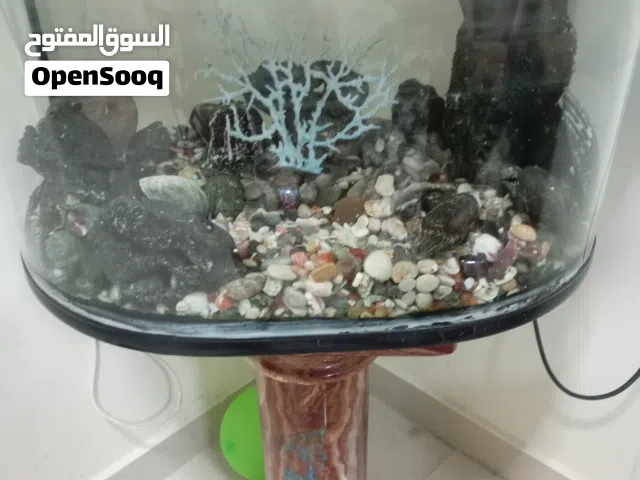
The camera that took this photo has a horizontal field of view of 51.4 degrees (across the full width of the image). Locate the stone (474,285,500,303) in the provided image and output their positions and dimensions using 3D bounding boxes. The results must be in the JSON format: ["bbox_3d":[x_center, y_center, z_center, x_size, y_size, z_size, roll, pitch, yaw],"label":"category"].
[{"bbox_3d":[0.169,0.054,0.672,0.026,0.017,0.020,-1,30,0],"label":"stone"}]

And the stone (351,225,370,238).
[{"bbox_3d":[0.045,-0.009,0.743,0.021,0.014,0.019,-1,30,0],"label":"stone"}]

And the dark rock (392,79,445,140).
[{"bbox_3d":[0.129,-0.171,0.870,0.068,0.080,0.058,0,27,0],"label":"dark rock"}]

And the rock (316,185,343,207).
[{"bbox_3d":[0.011,-0.051,0.765,0.030,0.024,0.022,0,27,0],"label":"rock"}]

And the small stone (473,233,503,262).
[{"bbox_3d":[0.186,0.008,0.740,0.033,0.028,0.029,0,28,0],"label":"small stone"}]

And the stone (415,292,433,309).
[{"bbox_3d":[0.102,0.060,0.655,0.017,0.015,0.016,-1,31,0],"label":"stone"}]

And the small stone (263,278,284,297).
[{"bbox_3d":[-0.048,0.049,0.680,0.019,0.017,0.017,0,28,0],"label":"small stone"}]

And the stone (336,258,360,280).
[{"bbox_3d":[0.030,0.030,0.710,0.026,0.022,0.022,0,28,0],"label":"stone"}]

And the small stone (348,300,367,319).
[{"bbox_3d":[0.034,0.062,0.595,0.016,0.013,0.015,0,27,0],"label":"small stone"}]

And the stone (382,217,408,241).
[{"bbox_3d":[0.079,-0.012,0.698,0.027,0.019,0.022,15,30,26],"label":"stone"}]

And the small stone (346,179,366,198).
[{"bbox_3d":[0.044,-0.061,0.801,0.023,0.023,0.024,-1,30,0],"label":"small stone"}]

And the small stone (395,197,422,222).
[{"bbox_3d":[0.105,-0.036,0.793,0.032,0.029,0.027,-1,31,0],"label":"small stone"}]

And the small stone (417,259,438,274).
[{"bbox_3d":[0.108,0.027,0.670,0.022,0.013,0.019,0,27,0],"label":"small stone"}]

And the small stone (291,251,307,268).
[{"bbox_3d":[-0.022,0.021,0.709,0.016,0.018,0.016,-1,30,0],"label":"small stone"}]

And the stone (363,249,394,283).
[{"bbox_3d":[0.061,0.028,0.701,0.029,0.035,0.028,-1,31,0],"label":"stone"}]

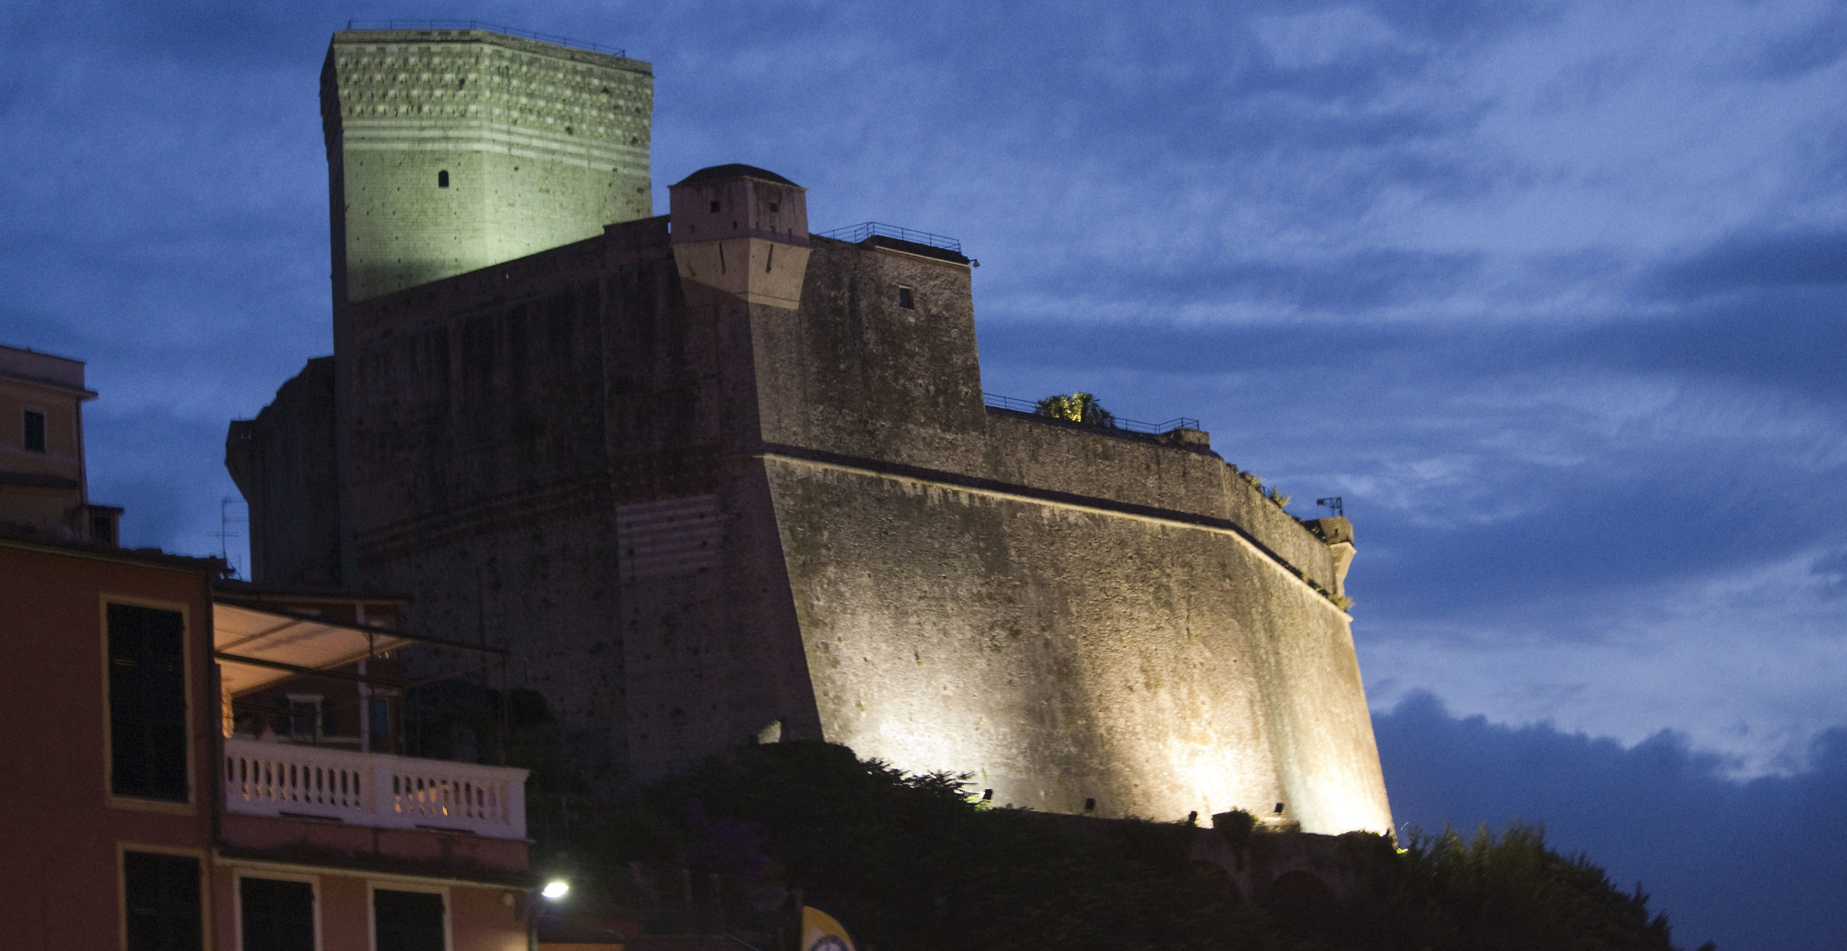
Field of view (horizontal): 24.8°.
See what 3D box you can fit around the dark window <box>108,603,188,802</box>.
[{"bbox_3d":[-9.439,2.769,51.051,1.052,2.379,0.130,9,-20,-41],"label":"dark window"}]

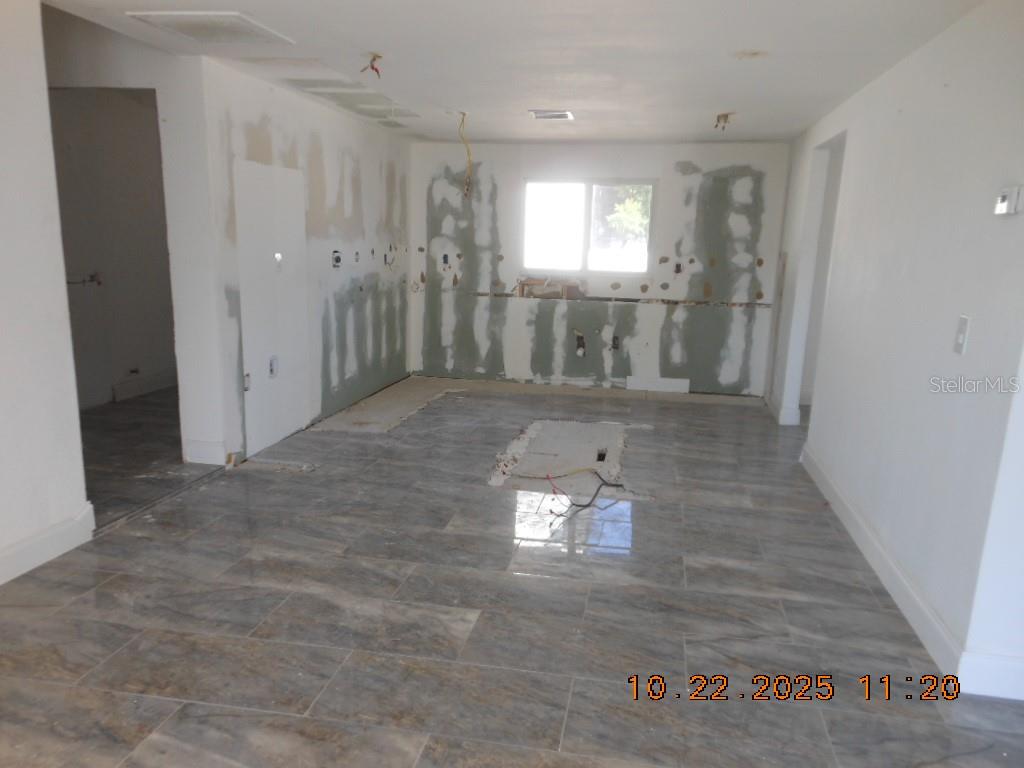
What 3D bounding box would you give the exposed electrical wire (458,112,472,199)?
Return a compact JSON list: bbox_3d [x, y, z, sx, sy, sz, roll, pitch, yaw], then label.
[{"bbox_3d":[-0.358,-1.731,5.633,0.090,0.660,0.090,4,12,10],"label":"exposed electrical wire"}]

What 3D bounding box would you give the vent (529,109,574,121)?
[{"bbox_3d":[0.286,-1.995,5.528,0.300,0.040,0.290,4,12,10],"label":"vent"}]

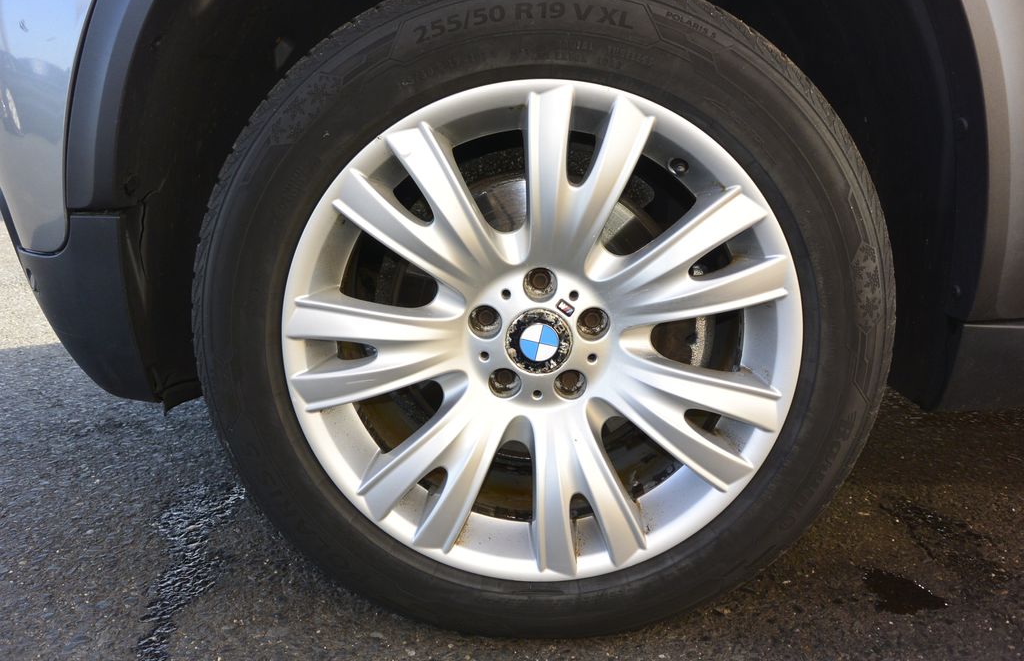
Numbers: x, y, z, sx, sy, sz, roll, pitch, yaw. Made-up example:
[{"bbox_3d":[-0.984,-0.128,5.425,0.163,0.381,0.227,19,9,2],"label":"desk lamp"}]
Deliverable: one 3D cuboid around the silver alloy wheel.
[{"bbox_3d":[0.030,-0.006,0.867,0.517,0.517,0.210,0,15,1],"label":"silver alloy wheel"}]

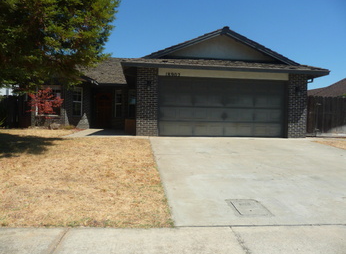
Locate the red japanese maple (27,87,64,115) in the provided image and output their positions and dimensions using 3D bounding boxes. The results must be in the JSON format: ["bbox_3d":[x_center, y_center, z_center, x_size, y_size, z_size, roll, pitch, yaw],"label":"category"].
[{"bbox_3d":[-6.097,-1.036,13.500,1.700,1.750,1.600,1,1,-5],"label":"red japanese maple"}]

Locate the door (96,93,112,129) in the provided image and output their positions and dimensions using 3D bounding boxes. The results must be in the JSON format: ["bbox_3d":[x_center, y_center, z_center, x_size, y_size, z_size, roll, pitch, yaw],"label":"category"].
[{"bbox_3d":[-3.993,-0.954,16.400,0.920,2.050,0.080,1,1,-5],"label":"door"}]

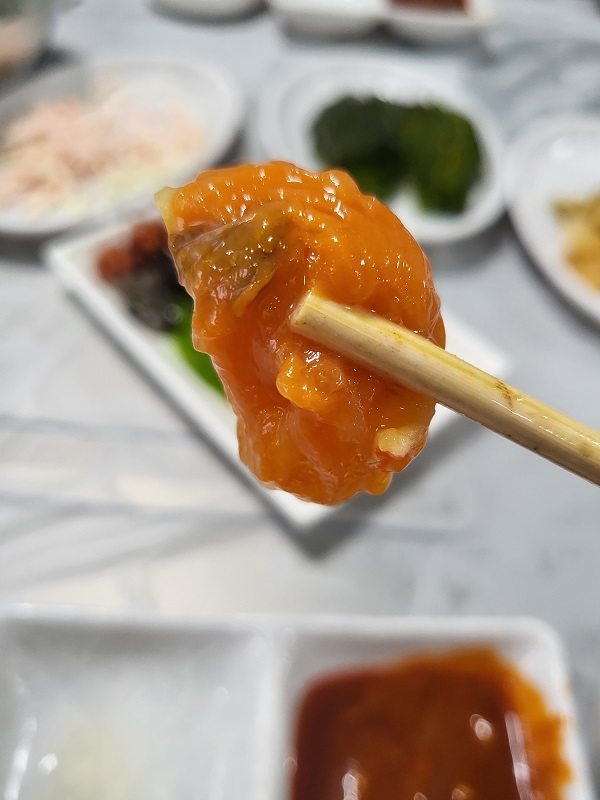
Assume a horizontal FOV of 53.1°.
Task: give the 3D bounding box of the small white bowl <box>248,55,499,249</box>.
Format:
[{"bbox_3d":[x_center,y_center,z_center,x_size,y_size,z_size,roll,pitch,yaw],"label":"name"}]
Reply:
[{"bbox_3d":[0.042,-0.137,0.338,0.135,0.023,0.183,-2,53,-4],"label":"small white bowl"}]

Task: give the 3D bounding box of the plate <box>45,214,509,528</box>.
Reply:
[{"bbox_3d":[-0.014,-0.035,0.257,0.108,0.020,0.172,-35,62,-24],"label":"plate"}]

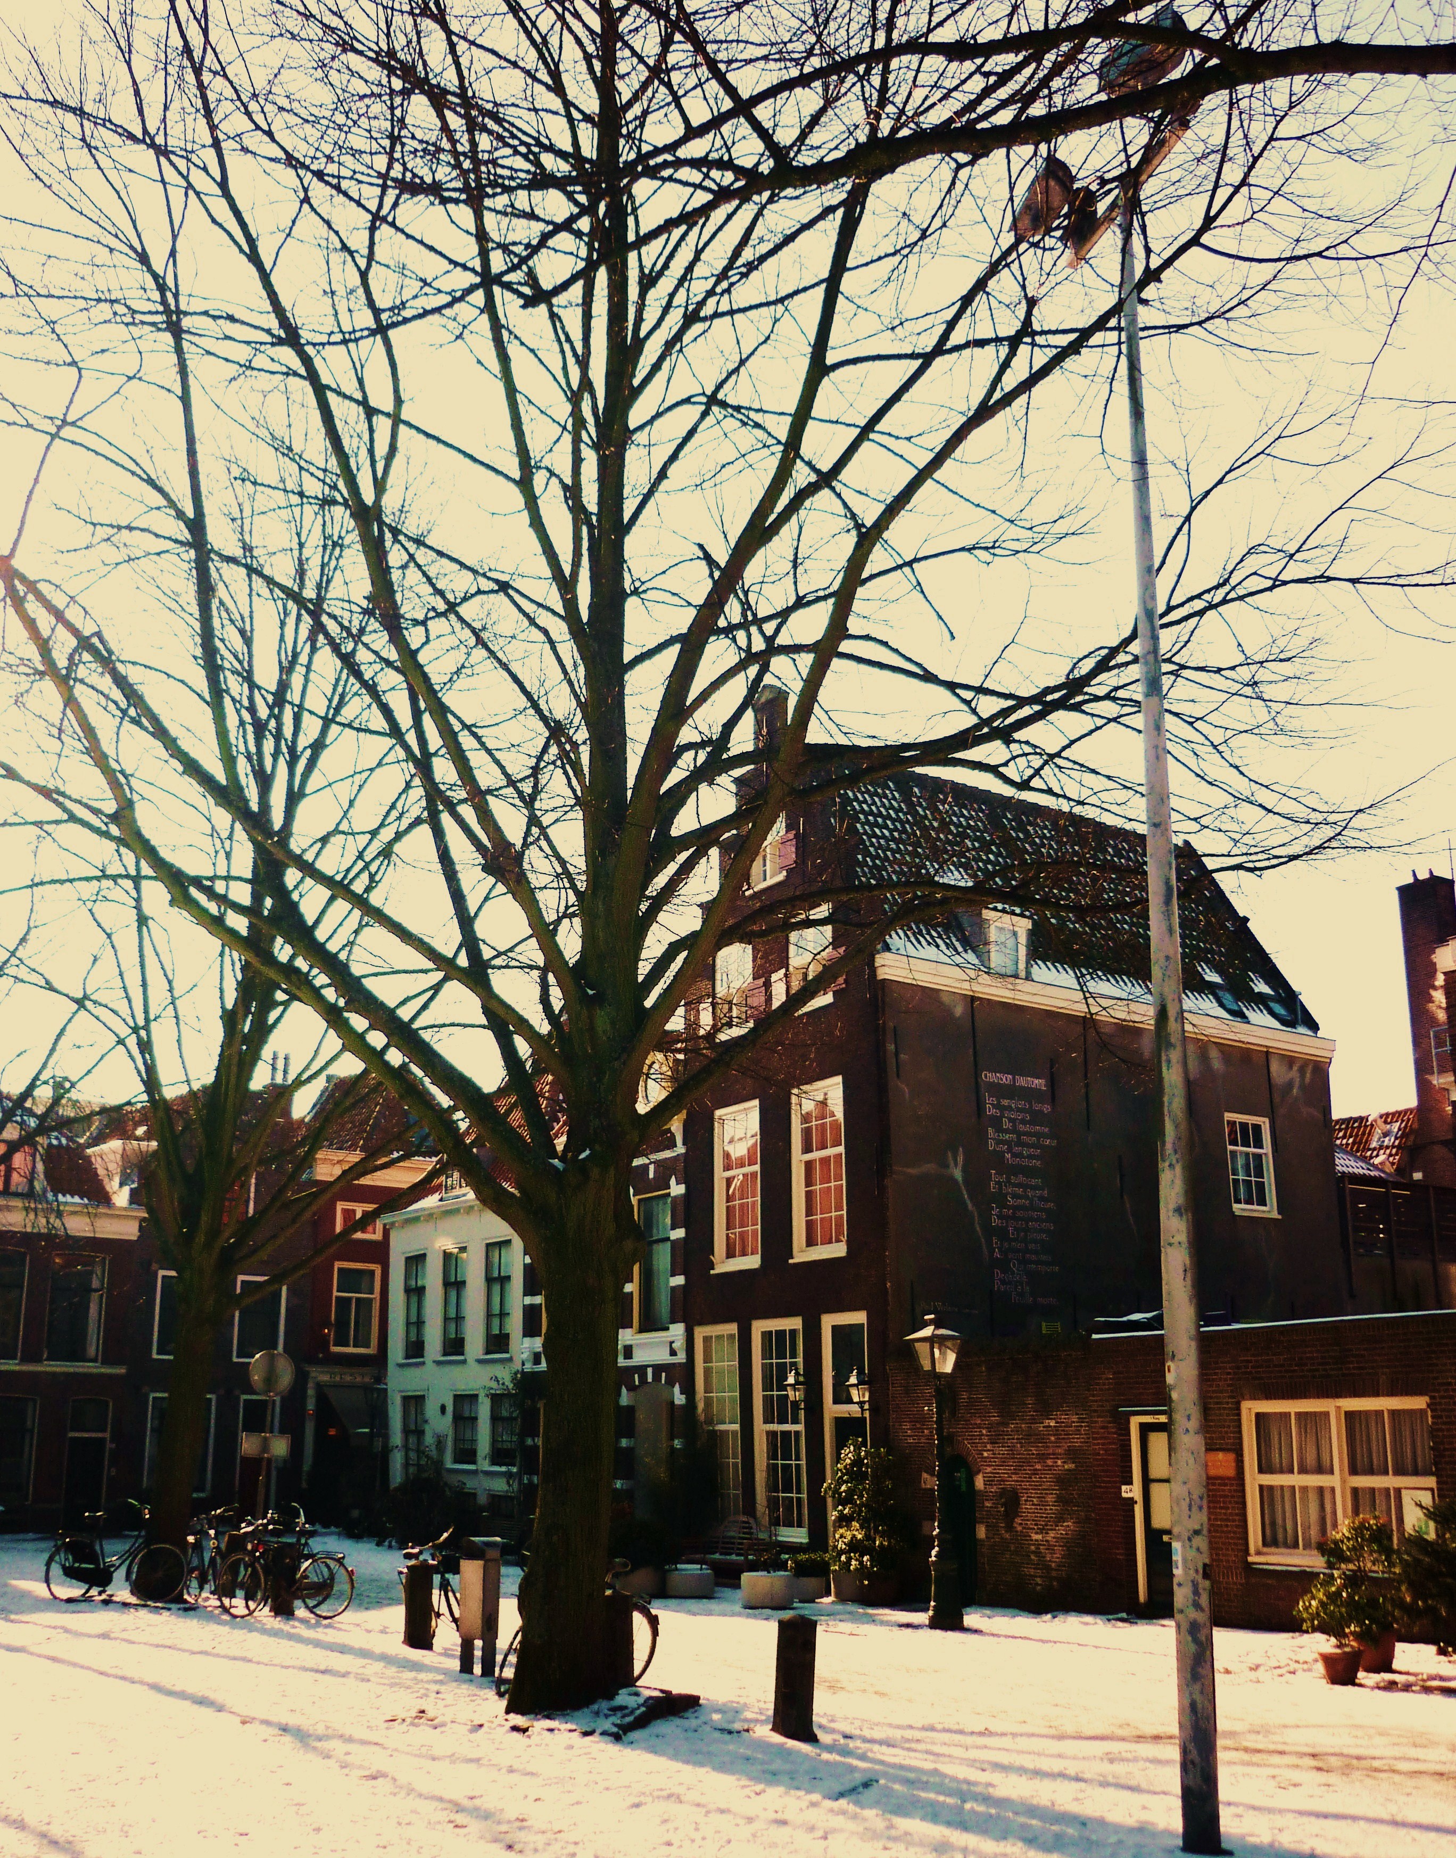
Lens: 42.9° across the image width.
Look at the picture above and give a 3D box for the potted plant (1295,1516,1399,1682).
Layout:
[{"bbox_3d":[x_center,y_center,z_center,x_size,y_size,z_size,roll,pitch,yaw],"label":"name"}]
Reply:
[{"bbox_3d":[5.275,5.720,15.854,0.840,1.280,0.760,-5,-17,17],"label":"potted plant"}]

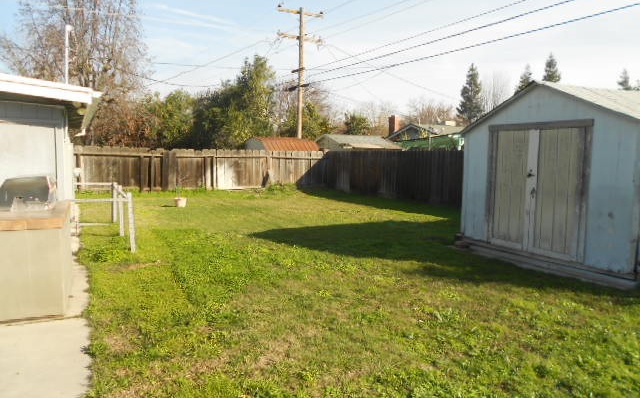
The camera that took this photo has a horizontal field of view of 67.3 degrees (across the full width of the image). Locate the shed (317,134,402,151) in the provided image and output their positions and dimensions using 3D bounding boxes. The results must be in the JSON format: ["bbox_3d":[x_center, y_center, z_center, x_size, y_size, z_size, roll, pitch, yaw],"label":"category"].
[{"bbox_3d":[3.297,-3.908,42.717,5.800,3.450,4.800,-2,6,-26],"label":"shed"}]

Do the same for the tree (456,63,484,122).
[{"bbox_3d":[22.869,-12.734,74.129,4.587,15.986,4.587,1,5,0],"label":"tree"}]

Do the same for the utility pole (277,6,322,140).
[{"bbox_3d":[-1.156,-6.135,28.568,2.800,10.284,0.400,-2,6,-26],"label":"utility pole"}]

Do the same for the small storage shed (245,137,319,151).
[{"bbox_3d":[-2.187,-2.173,27.418,3.500,2.450,2.700,-3,6,-34],"label":"small storage shed"}]

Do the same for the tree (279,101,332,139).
[{"bbox_3d":[-1.325,-5.434,42.687,4.830,6.360,4.830,1,5,0],"label":"tree"}]

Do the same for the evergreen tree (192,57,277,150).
[{"bbox_3d":[-5.247,-4.866,29.189,5.383,7.526,5.383,1,5,0],"label":"evergreen tree"}]

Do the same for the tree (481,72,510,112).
[{"bbox_3d":[26.733,-12.109,74.180,4.681,14.843,4.681,1,5,0],"label":"tree"}]

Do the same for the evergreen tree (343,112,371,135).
[{"bbox_3d":[4.077,-6.575,54.626,3.364,6.656,3.364,1,5,0],"label":"evergreen tree"}]

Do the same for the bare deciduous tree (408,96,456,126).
[{"bbox_3d":[14.100,-8.318,61.485,6.449,9.194,6.449,1,5,0],"label":"bare deciduous tree"}]

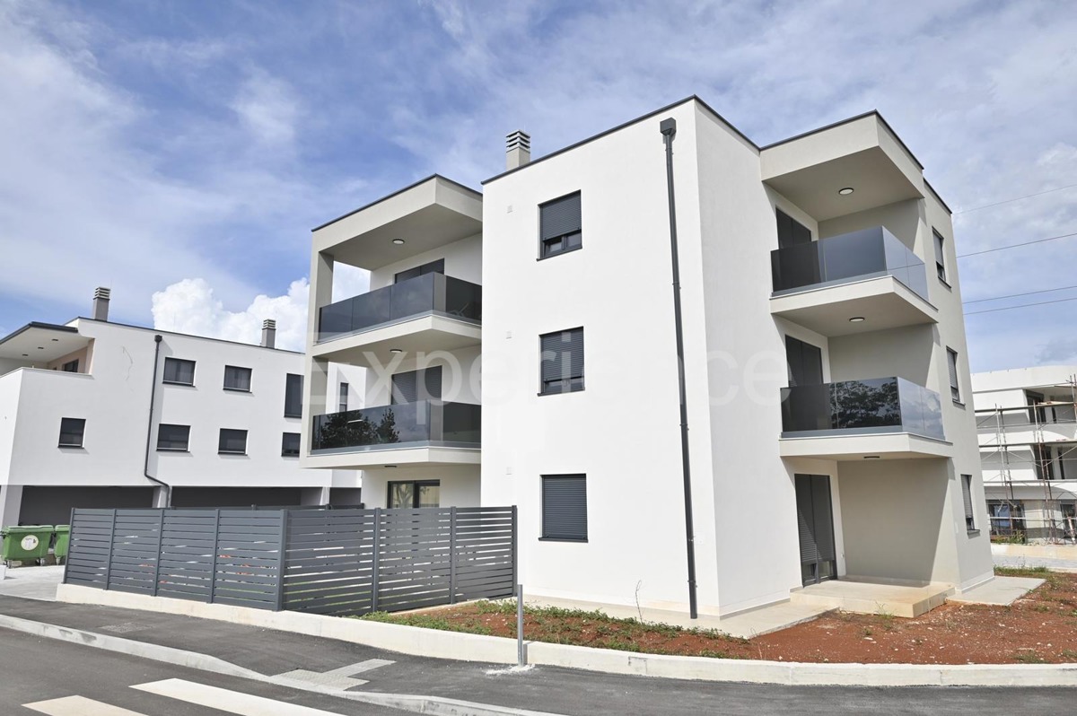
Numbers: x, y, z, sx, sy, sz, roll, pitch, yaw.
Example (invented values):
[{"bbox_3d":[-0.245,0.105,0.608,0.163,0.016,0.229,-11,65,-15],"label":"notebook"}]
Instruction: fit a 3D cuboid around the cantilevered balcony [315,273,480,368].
[{"bbox_3d":[-3.624,-0.875,18.647,4.981,1.381,1.993,-10,-14,40],"label":"cantilevered balcony"}]

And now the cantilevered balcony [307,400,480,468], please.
[{"bbox_3d":[-3.641,2.043,18.118,5.070,1.378,1.993,-10,-14,40],"label":"cantilevered balcony"}]

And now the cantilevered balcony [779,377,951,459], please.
[{"bbox_3d":[6.852,1.375,14.967,2.394,1.387,3.306,-10,-14,40],"label":"cantilevered balcony"}]

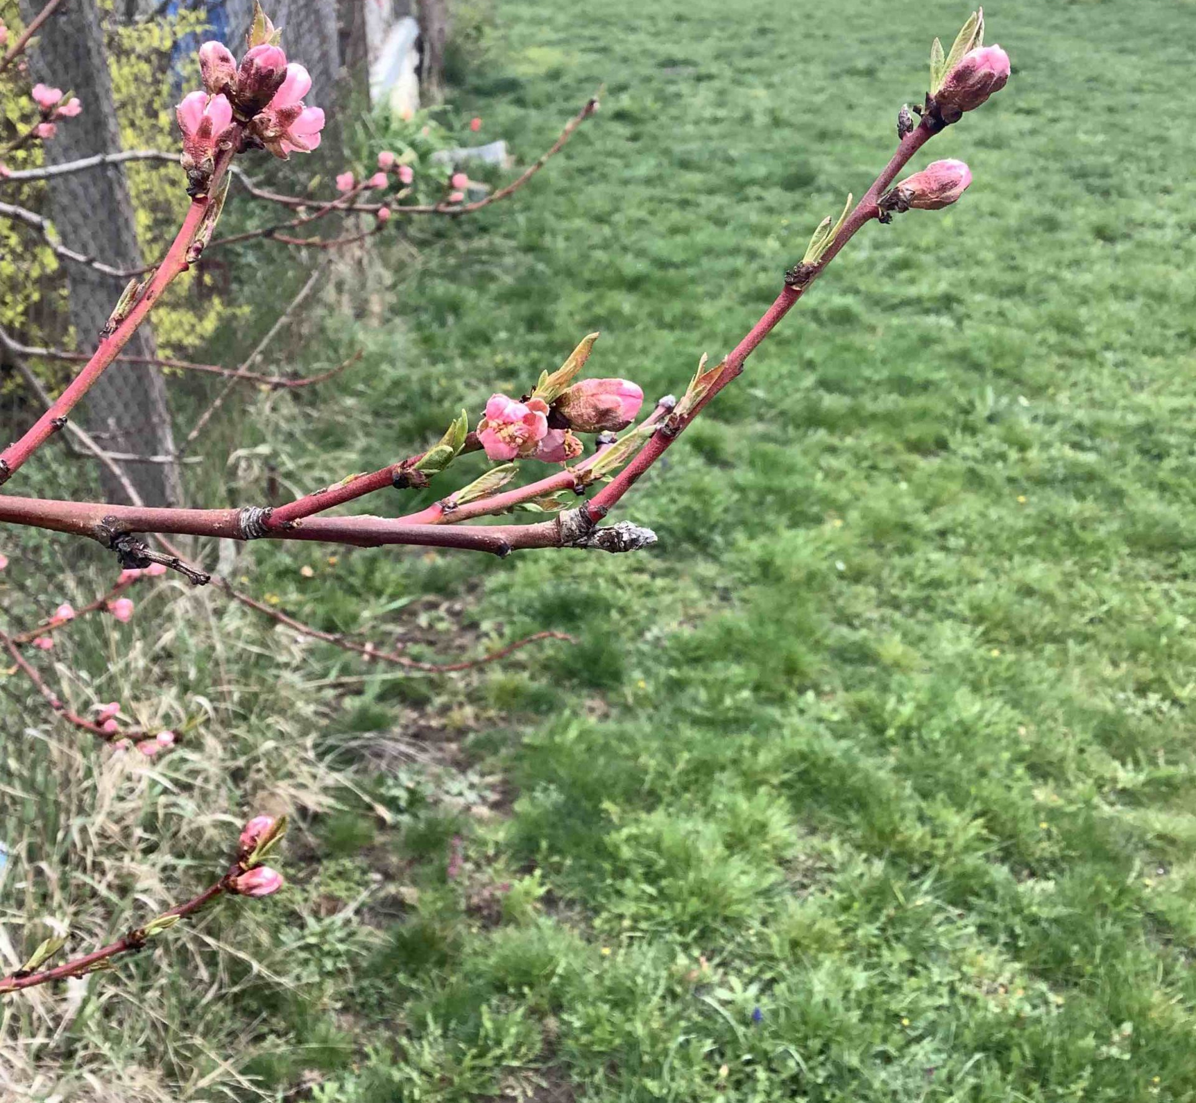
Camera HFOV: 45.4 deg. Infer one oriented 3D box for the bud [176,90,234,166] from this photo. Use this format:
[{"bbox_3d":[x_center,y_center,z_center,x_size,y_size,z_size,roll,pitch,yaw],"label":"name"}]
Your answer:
[{"bbox_3d":[-0.092,-0.099,0.334,0.013,0.017,0.012,3,6,-16],"label":"bud"}]

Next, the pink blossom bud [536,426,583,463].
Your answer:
[{"bbox_3d":[-0.009,-0.025,0.334,0.012,0.009,0.009,9,4,6],"label":"pink blossom bud"}]

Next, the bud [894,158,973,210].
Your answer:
[{"bbox_3d":[0.079,-0.086,0.335,0.018,0.010,0.010,-19,10,0],"label":"bud"}]

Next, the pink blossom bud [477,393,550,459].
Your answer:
[{"bbox_3d":[-0.019,-0.028,0.327,0.017,0.015,0.013,-1,26,2],"label":"pink blossom bud"}]

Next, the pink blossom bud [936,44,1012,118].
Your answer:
[{"bbox_3d":[0.088,-0.110,0.335,0.020,0.011,0.011,-38,5,0],"label":"pink blossom bud"}]

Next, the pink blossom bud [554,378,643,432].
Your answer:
[{"bbox_3d":[0.000,-0.034,0.330,0.021,0.012,0.012,-9,6,0],"label":"pink blossom bud"}]

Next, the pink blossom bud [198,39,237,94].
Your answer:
[{"bbox_3d":[-0.091,-0.116,0.342,0.009,0.014,0.009,-11,-9,-11],"label":"pink blossom bud"}]

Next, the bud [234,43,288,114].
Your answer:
[{"bbox_3d":[-0.079,-0.111,0.334,0.011,0.017,0.011,20,6,-19],"label":"bud"}]

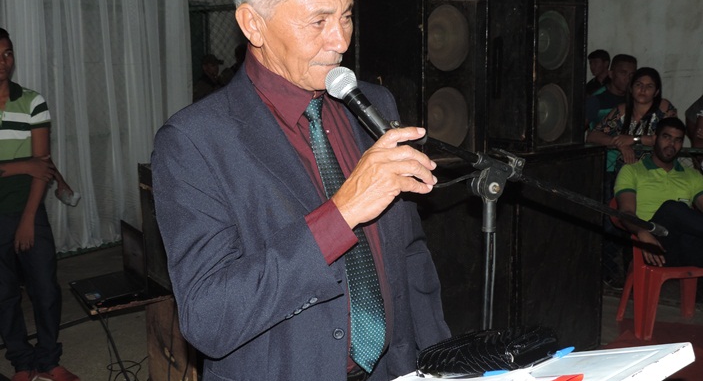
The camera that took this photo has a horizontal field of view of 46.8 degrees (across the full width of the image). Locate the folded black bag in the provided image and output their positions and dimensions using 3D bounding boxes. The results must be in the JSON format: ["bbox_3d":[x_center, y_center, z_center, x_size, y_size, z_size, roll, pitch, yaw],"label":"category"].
[{"bbox_3d":[0.214,0.244,1.257,0.125,0.050,0.195,-8,-6,-44],"label":"folded black bag"}]

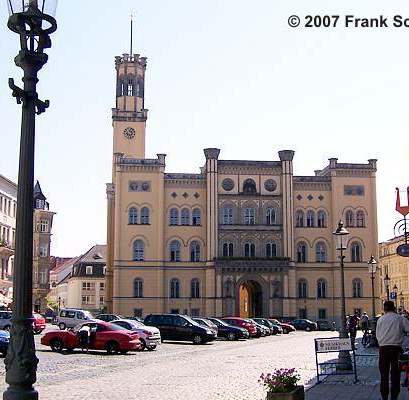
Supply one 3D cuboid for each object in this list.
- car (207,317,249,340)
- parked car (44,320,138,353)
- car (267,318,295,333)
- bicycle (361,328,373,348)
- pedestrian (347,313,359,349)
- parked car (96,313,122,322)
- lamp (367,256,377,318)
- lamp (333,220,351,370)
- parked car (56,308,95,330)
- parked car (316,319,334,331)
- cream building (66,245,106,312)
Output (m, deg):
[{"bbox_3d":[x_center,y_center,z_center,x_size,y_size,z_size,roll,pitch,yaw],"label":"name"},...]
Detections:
[{"bbox_3d":[0.661,8.542,44.872,4.400,1.450,1.740,-3,-10,19],"label":"car"},{"bbox_3d":[-4.992,6.060,29.800,4.350,1.320,1.740,-2,-9,11],"label":"parked car"},{"bbox_3d":[6.740,12.542,67.220,4.200,1.430,1.700,-3,-10,19],"label":"car"},{"bbox_3d":[8.033,6.848,33.600,0.600,1.030,1.720,-1,-9,7],"label":"bicycle"},{"bbox_3d":[6.780,5.979,31.000,0.580,1.740,0.400,-1,-9,6],"label":"pedestrian"},{"bbox_3d":[-8.693,11.315,63.000,4.250,1.450,1.720,-5,-10,27],"label":"parked car"},{"bbox_3d":[7.512,4.651,30.300,0.500,4.300,0.500,0,-9,0],"label":"lamp"},{"bbox_3d":[3.922,2.763,19.400,0.520,4.300,0.520,0,-9,0],"label":"lamp"},{"bbox_3d":[-11.339,10.670,60.500,4.450,1.900,1.820,-5,-10,28],"label":"parked car"},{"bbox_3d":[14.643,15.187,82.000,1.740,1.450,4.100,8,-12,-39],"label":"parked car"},{"bbox_3d":[-22.199,16.700,138.000,14.000,15.200,9.000,3,-10,-18],"label":"cream building"}]

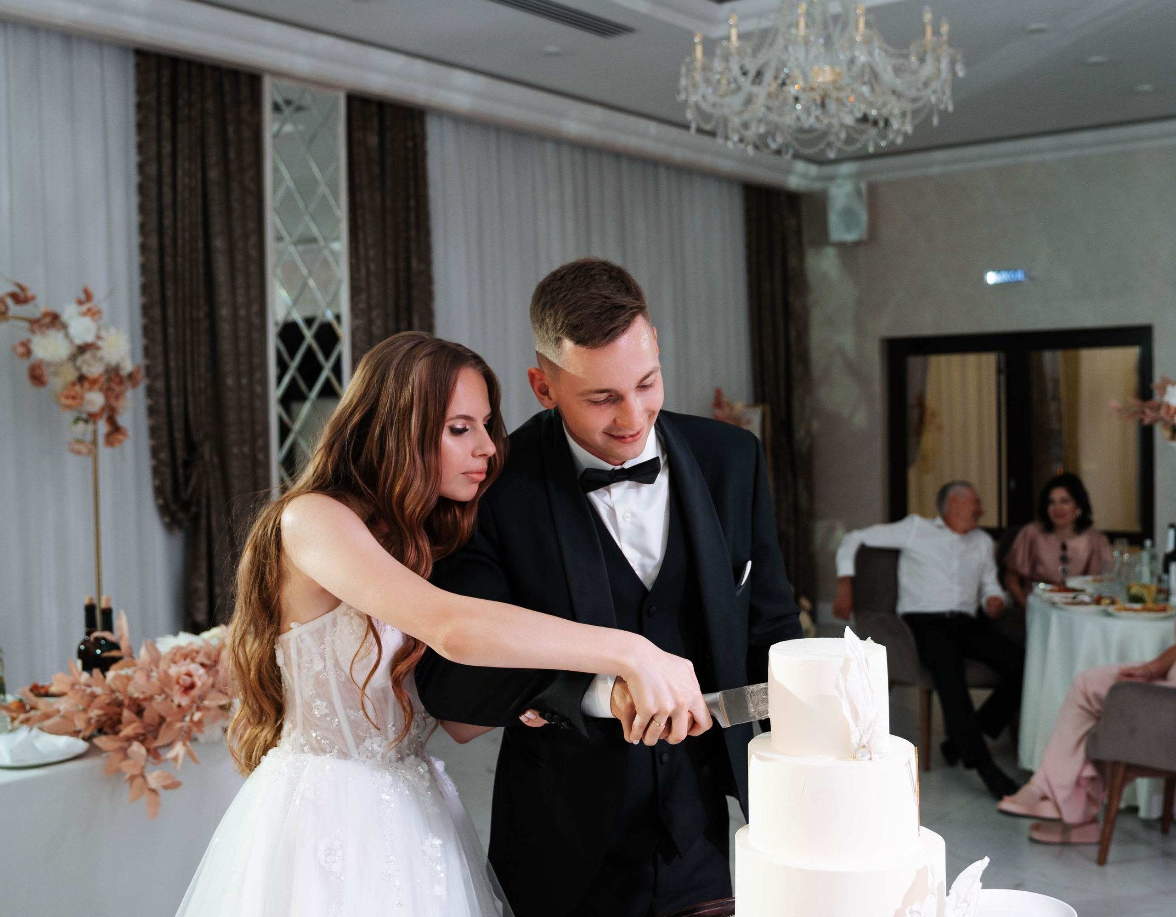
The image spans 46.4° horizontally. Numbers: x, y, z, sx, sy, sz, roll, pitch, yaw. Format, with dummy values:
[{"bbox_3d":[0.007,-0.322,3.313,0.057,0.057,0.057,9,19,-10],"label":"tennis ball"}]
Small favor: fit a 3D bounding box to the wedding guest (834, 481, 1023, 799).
[{"bbox_3d":[1.550,0.710,5.980,0.620,1.200,0.860,-2,3,-19],"label":"wedding guest"}]

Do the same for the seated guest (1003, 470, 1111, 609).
[{"bbox_3d":[2.238,0.679,6.450,0.530,1.200,0.720,-1,3,4],"label":"seated guest"}]

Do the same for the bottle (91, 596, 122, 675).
[{"bbox_3d":[-1.290,0.543,3.700,0.075,0.320,0.075,-2,3,-18],"label":"bottle"}]

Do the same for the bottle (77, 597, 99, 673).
[{"bbox_3d":[-1.363,0.541,3.770,0.075,0.320,0.075,-2,3,-18],"label":"bottle"}]

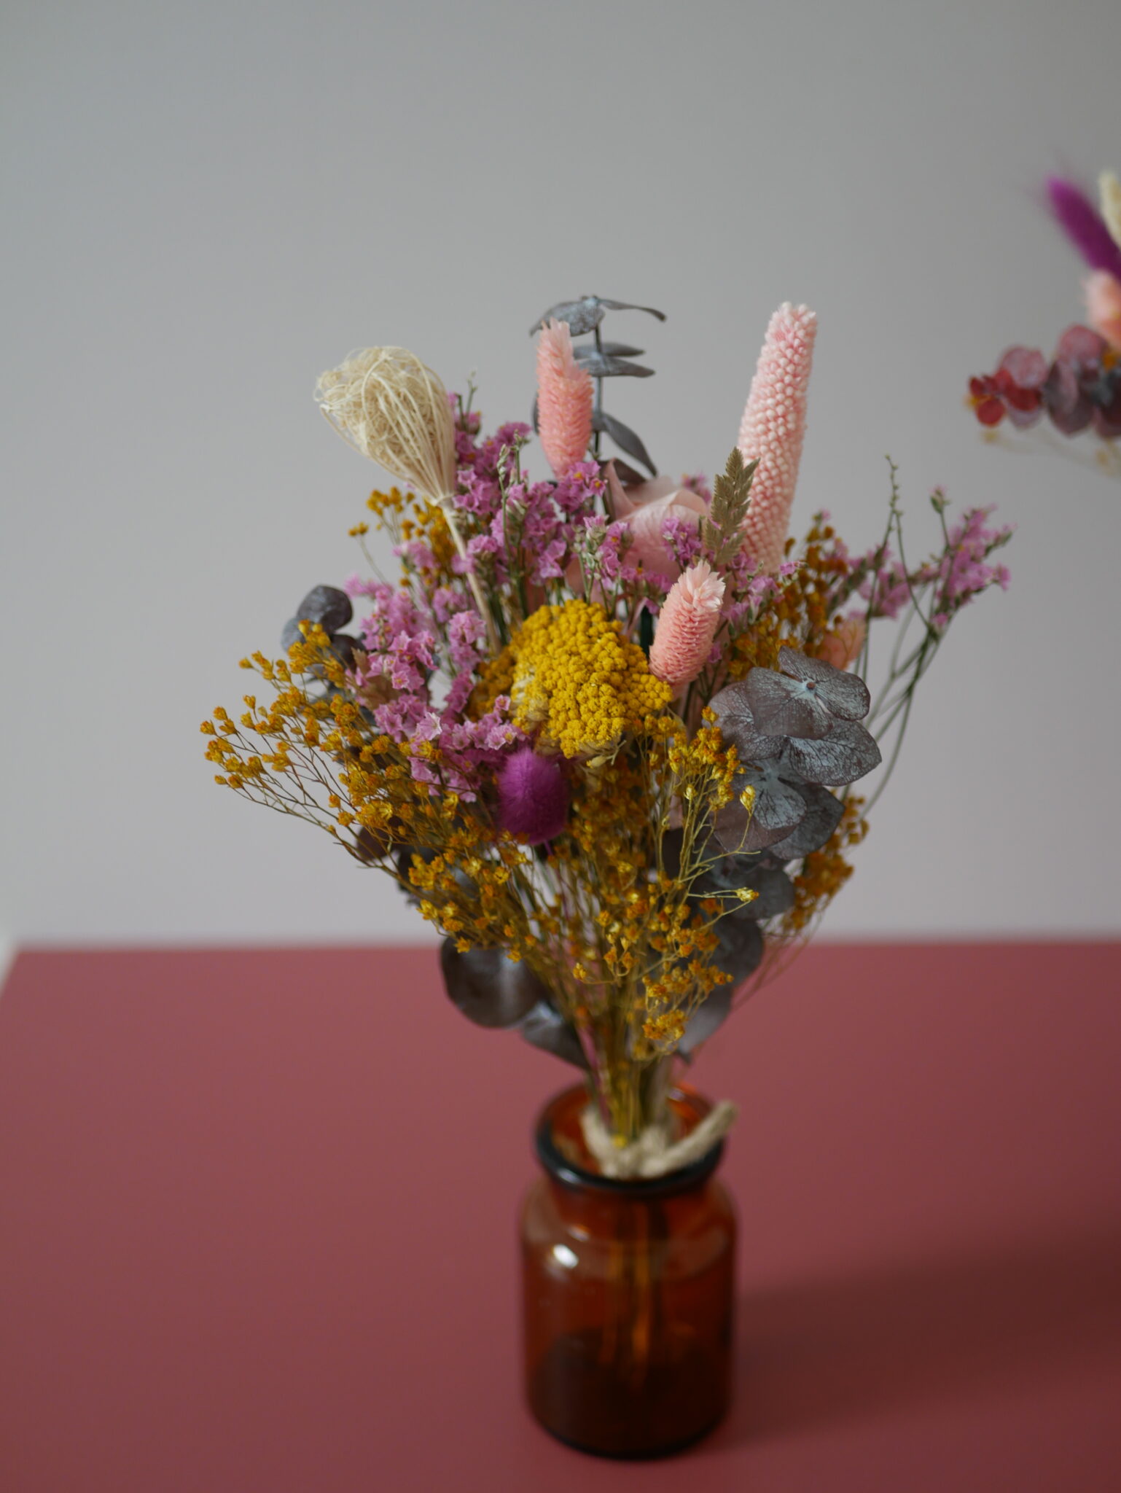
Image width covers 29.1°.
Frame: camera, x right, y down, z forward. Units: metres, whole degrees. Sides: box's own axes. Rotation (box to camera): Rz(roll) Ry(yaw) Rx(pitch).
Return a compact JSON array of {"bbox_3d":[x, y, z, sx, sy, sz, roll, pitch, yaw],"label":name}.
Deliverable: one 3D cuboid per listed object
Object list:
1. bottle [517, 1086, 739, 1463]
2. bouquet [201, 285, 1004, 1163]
[{"bbox_3d":[0.021,0.161,0.666,0.067,0.096,0.067,0,21,0],"label":"bottle"},{"bbox_3d":[0.016,0.021,0.604,0.225,0.289,0.193,0,21,0],"label":"bouquet"}]

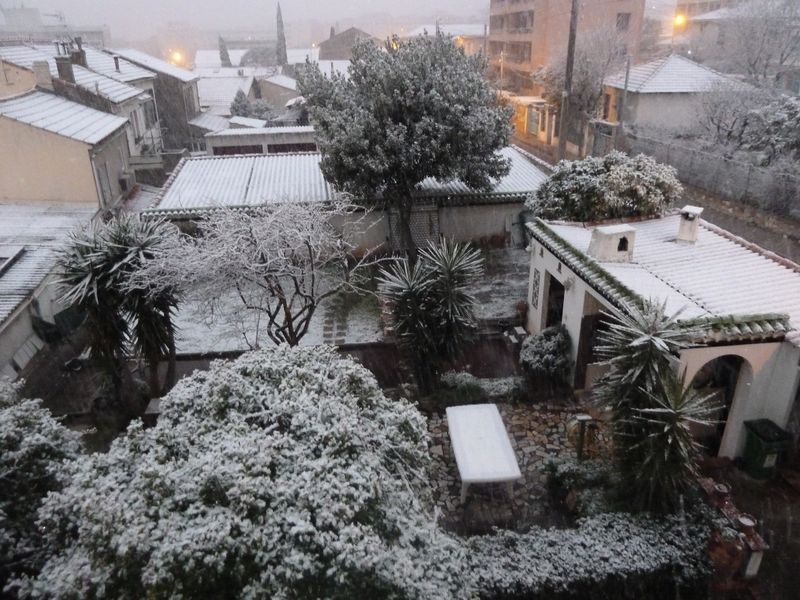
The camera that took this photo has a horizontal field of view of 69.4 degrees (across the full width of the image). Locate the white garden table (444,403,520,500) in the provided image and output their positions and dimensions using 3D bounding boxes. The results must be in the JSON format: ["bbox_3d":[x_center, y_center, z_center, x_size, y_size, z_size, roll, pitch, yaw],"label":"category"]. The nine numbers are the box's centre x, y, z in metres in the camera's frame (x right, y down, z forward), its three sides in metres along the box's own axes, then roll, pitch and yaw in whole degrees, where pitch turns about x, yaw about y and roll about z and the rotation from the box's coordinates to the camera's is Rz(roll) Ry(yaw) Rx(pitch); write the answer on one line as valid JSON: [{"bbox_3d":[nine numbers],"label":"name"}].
[{"bbox_3d":[1.539,2.970,11.105,1.030,0.720,2.285,-2,22,-2],"label":"white garden table"}]

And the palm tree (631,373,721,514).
[{"bbox_3d":[4.598,2.540,9.515,1.250,2.450,1.250,11,26,28],"label":"palm tree"}]

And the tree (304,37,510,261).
[{"bbox_3d":[0.311,-4.826,19.627,6.500,7.400,6.200,-1,22,1],"label":"tree"}]

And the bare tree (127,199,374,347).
[{"bbox_3d":[-3.343,-0.389,12.868,4.900,3.400,4.100,-7,23,-14],"label":"bare tree"}]

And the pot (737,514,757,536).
[{"bbox_3d":[5.357,3.493,8.902,0.230,0.190,0.230,14,27,34],"label":"pot"}]

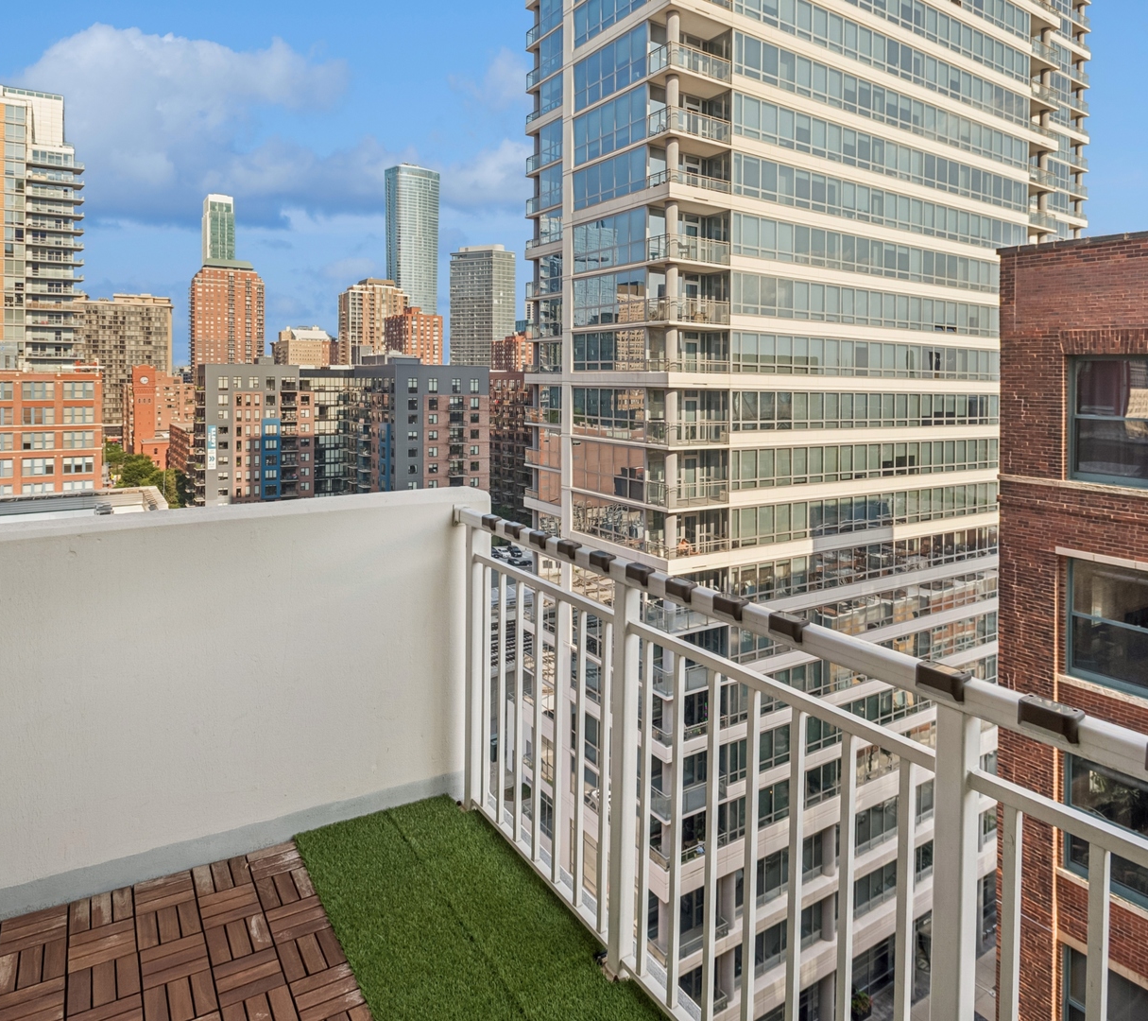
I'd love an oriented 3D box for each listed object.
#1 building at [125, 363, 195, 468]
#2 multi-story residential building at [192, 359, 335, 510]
[{"bbox_3d":[-161.000,-37.000,283.000,26.000,39.000,35.000,-2,6,-34],"label":"building"},{"bbox_3d":[-68.200,-12.900,158.900,27.500,36.000,18.000,-2,6,-34],"label":"multi-story residential building"}]

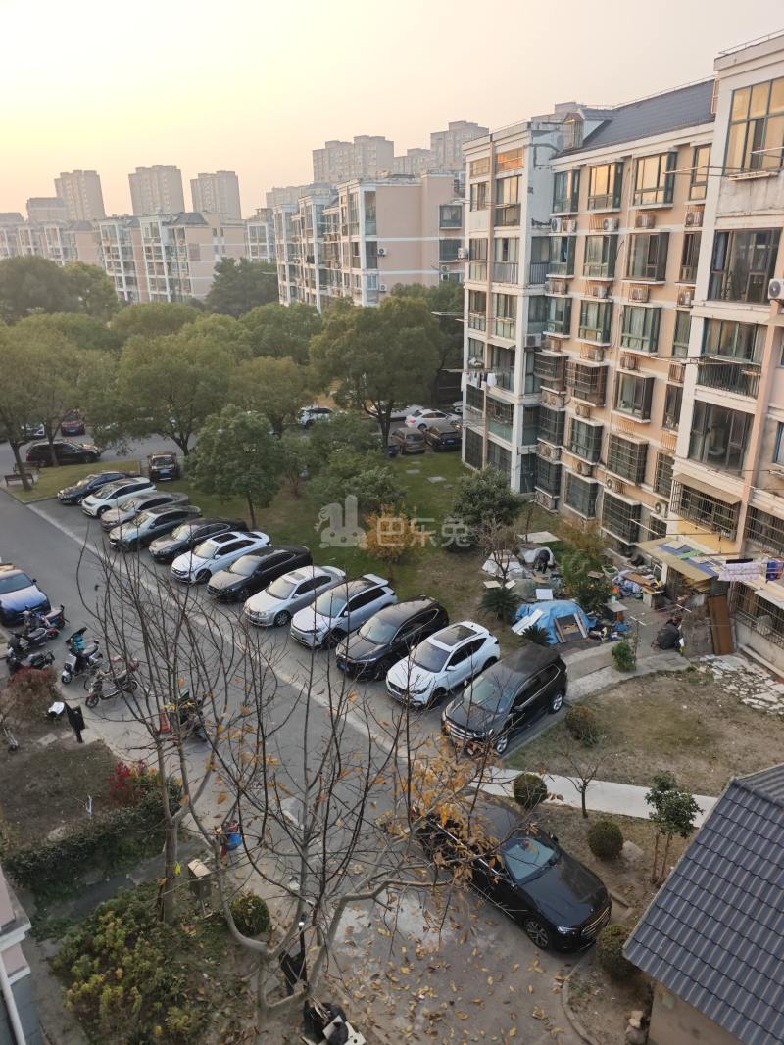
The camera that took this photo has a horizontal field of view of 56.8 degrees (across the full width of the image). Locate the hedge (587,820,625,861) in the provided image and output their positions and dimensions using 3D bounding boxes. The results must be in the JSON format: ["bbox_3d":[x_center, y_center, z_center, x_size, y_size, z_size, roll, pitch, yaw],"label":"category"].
[{"bbox_3d":[5.275,7.861,17.929,0.894,0.893,0.894,-1,21,0],"label":"hedge"}]

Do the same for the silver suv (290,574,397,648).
[{"bbox_3d":[-1.861,3.420,28.736,4.580,1.660,1.860,-20,27,-40],"label":"silver suv"}]

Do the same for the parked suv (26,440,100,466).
[{"bbox_3d":[-23.709,-5.123,52.499,4.827,1.689,1.892,-7,22,-14],"label":"parked suv"}]

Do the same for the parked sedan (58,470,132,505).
[{"bbox_3d":[-17.960,-2.204,44.191,1.820,1.450,4.550,18,28,42],"label":"parked sedan"}]

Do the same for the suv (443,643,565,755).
[{"bbox_3d":[3.665,5.518,23.006,4.694,1.759,1.937,-21,28,-41],"label":"suv"}]

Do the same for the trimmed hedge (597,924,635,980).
[{"bbox_3d":[4.687,8.908,15.036,0.914,1.037,0.914,-8,22,-16],"label":"trimmed hedge"}]

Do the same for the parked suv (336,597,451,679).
[{"bbox_3d":[0.080,4.104,26.266,1.860,1.660,4.620,18,28,42],"label":"parked suv"}]

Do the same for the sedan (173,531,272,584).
[{"bbox_3d":[-8.123,1.515,34.553,4.631,1.474,1.801,-20,28,-39],"label":"sedan"}]

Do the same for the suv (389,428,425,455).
[{"bbox_3d":[1.081,-6.206,53.834,1.813,1.676,4.474,-7,22,-15],"label":"suv"}]

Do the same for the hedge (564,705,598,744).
[{"bbox_3d":[5.793,6.145,22.216,0.969,1.002,0.969,-1,21,0],"label":"hedge"}]

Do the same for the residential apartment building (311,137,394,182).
[{"bbox_3d":[-16.635,-138.088,321.039,12.000,58.600,42.700,-19,27,-39],"label":"residential apartment building"}]

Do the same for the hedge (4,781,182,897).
[{"bbox_3d":[-7.150,7.889,17.655,4.200,1.000,0.820,-12,23,-26],"label":"hedge"}]

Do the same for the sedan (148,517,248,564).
[{"bbox_3d":[-9.558,0.779,35.859,4.850,1.450,1.860,-19,27,-39],"label":"sedan"}]

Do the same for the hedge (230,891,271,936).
[{"bbox_3d":[-3.070,8.570,15.810,0.850,0.870,0.850,-8,22,-16],"label":"hedge"}]

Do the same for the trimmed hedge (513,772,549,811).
[{"bbox_3d":[3.640,7.120,19.100,0.900,0.980,0.900,-1,21,0],"label":"trimmed hedge"}]

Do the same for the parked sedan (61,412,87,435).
[{"bbox_3d":[-27.404,-8.564,62.406,1.800,1.460,4.600,-8,22,-17],"label":"parked sedan"}]

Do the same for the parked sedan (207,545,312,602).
[{"bbox_3d":[-5.877,2.136,32.657,4.820,1.470,1.830,-20,27,-40],"label":"parked sedan"}]

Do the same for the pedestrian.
[{"bbox_3d":[-9.727,6.058,22.336,0.600,1.550,0.420,8,22,22],"label":"pedestrian"}]

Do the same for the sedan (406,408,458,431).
[{"bbox_3d":[3.503,-8.639,60.785,4.650,1.460,1.800,-7,21,-16],"label":"sedan"}]

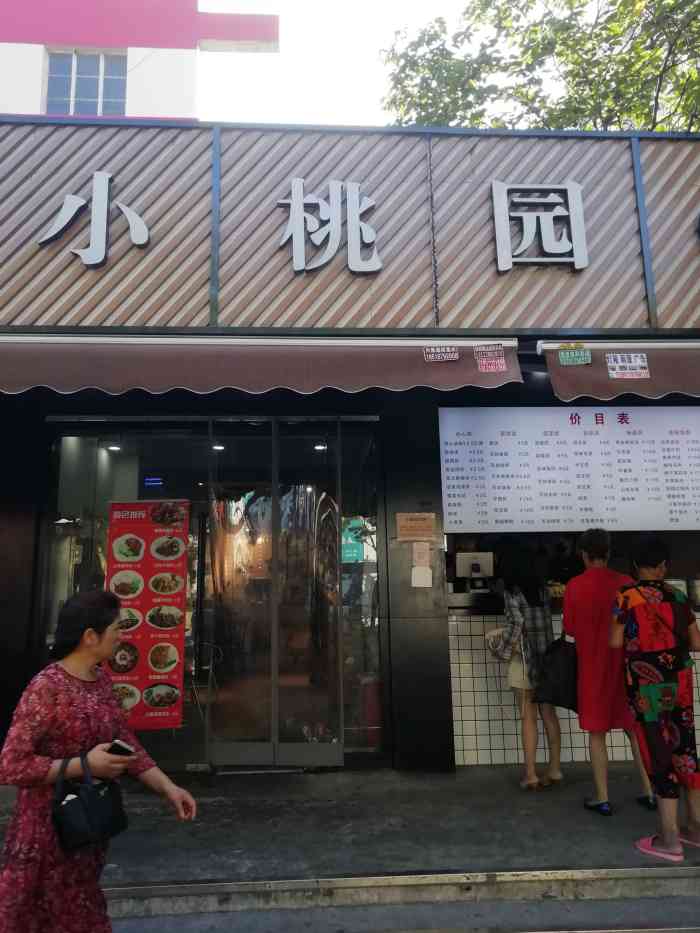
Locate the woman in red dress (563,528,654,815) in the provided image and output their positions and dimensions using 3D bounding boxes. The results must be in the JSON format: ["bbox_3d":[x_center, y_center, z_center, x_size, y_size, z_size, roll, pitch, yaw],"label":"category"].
[{"bbox_3d":[1.526,1.173,4.219,0.480,1.612,0.380,2,-12,-15],"label":"woman in red dress"}]

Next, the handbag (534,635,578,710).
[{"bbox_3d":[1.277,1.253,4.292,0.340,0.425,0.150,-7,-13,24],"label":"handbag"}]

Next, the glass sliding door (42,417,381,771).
[{"bbox_3d":[-1.078,0.911,5.397,2.662,2.693,0.120,0,-12,-3],"label":"glass sliding door"}]

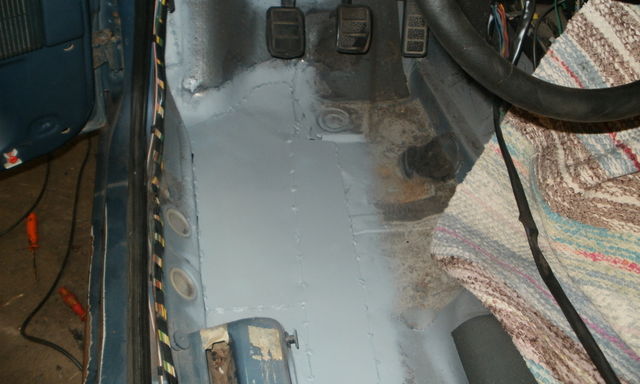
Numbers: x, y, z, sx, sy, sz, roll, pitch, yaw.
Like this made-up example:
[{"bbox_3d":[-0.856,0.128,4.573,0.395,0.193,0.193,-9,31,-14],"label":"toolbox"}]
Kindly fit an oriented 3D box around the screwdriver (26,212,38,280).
[{"bbox_3d":[-0.581,0.105,1.346,0.024,0.024,0.154,-14,63,-7],"label":"screwdriver"}]

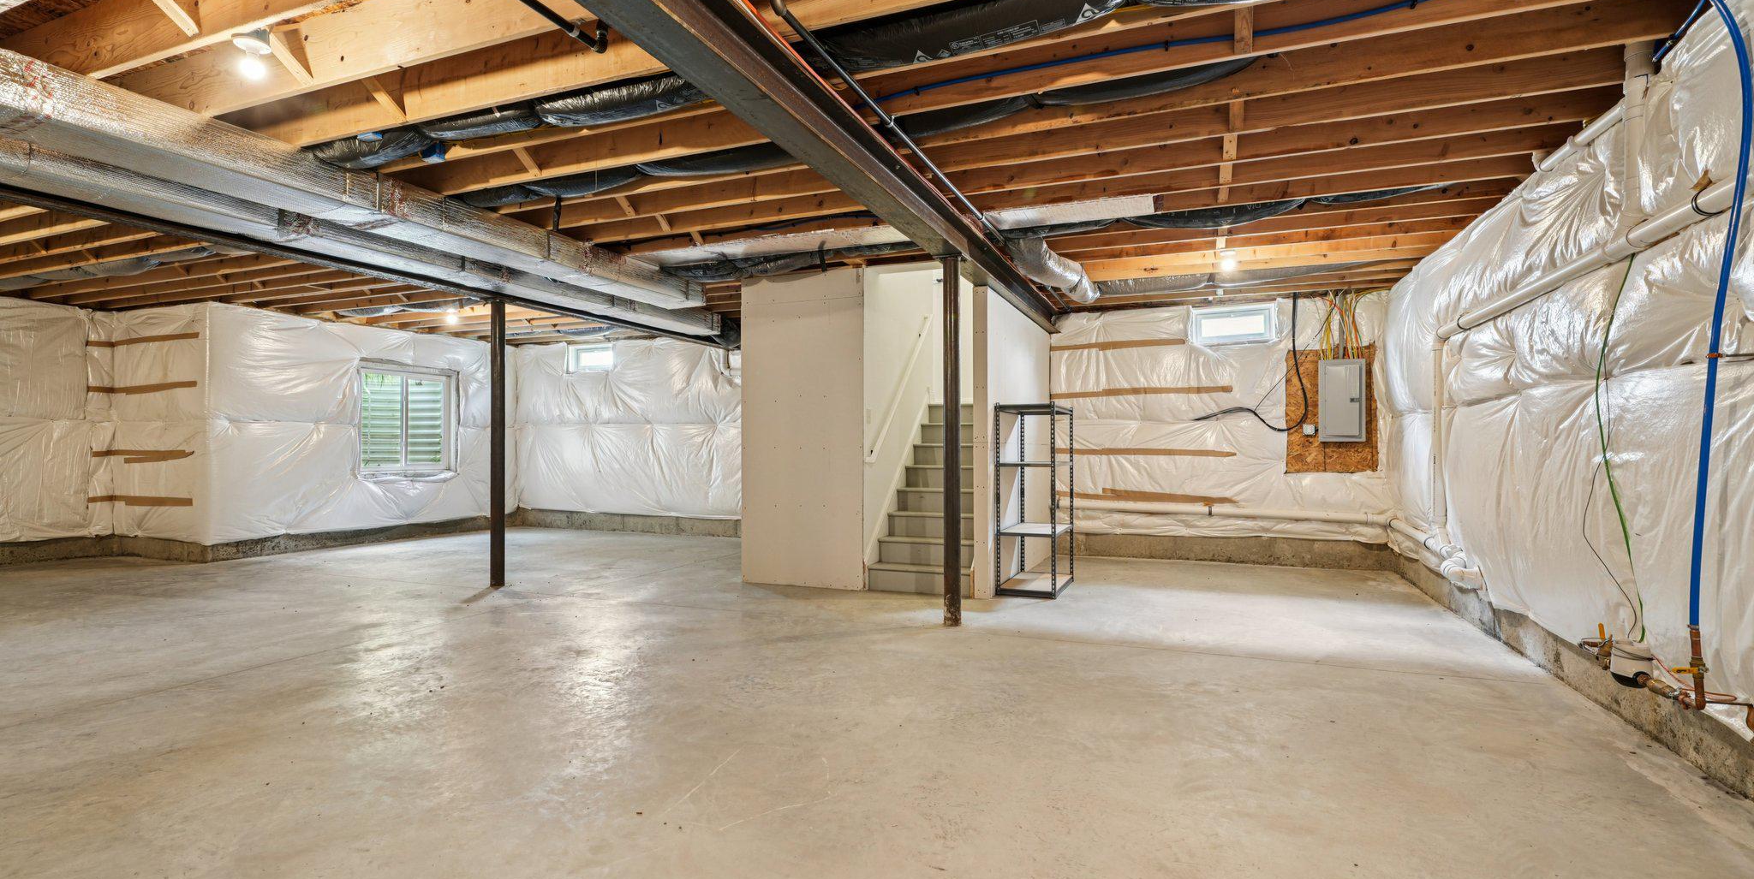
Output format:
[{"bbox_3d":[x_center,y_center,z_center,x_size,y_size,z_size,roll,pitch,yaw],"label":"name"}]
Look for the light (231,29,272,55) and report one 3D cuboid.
[{"bbox_3d":[-2.371,-1.520,2.776,0.118,0.068,0.118,0,0,22],"label":"light"}]

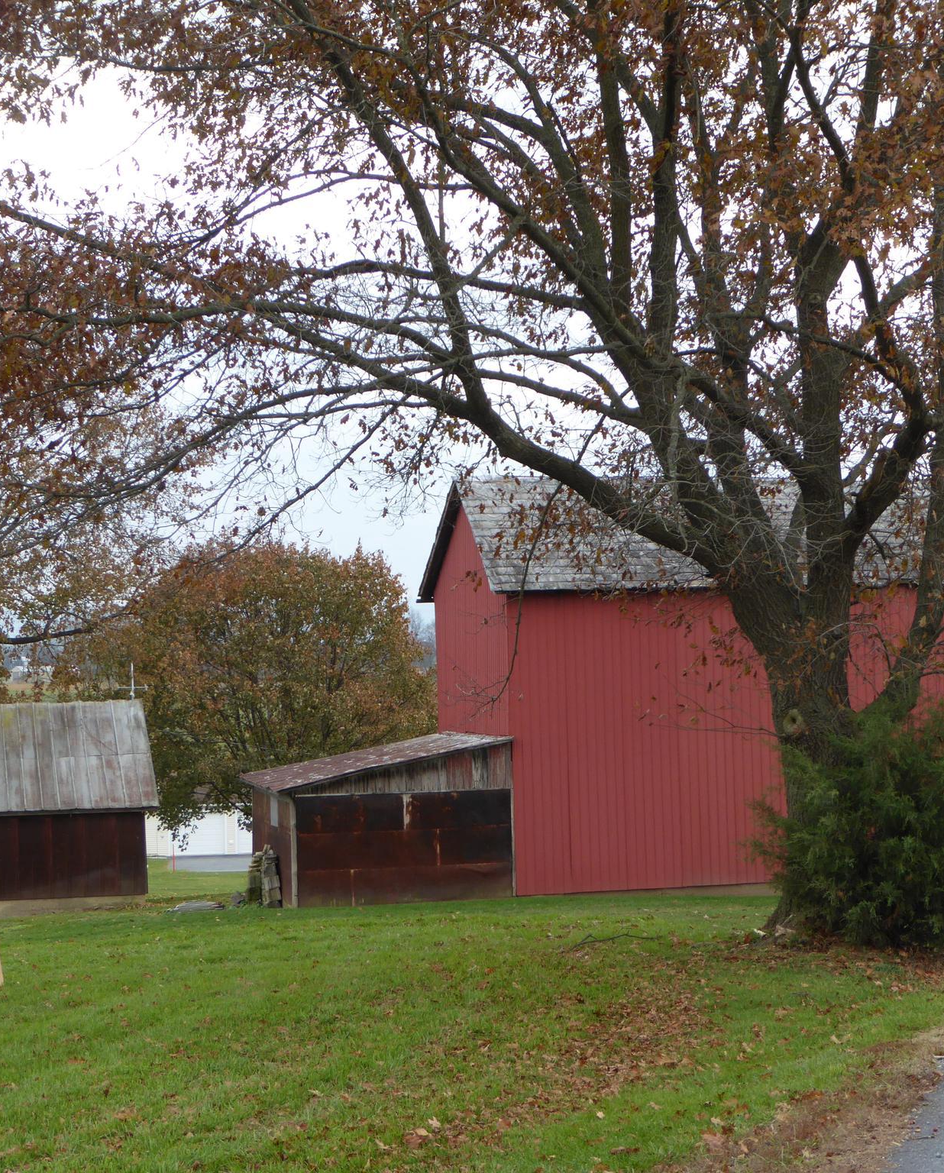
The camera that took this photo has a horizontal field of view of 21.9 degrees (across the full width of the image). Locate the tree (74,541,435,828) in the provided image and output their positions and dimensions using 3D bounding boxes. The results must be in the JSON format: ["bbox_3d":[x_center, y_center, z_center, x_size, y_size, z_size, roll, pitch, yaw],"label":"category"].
[{"bbox_3d":[-5.527,3.270,63.964,9.615,8.818,9.615,-1,-2,-12],"label":"tree"}]

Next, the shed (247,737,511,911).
[{"bbox_3d":[-1.738,3.943,42.517,3.850,2.640,5.800,-1,-2,-12],"label":"shed"}]

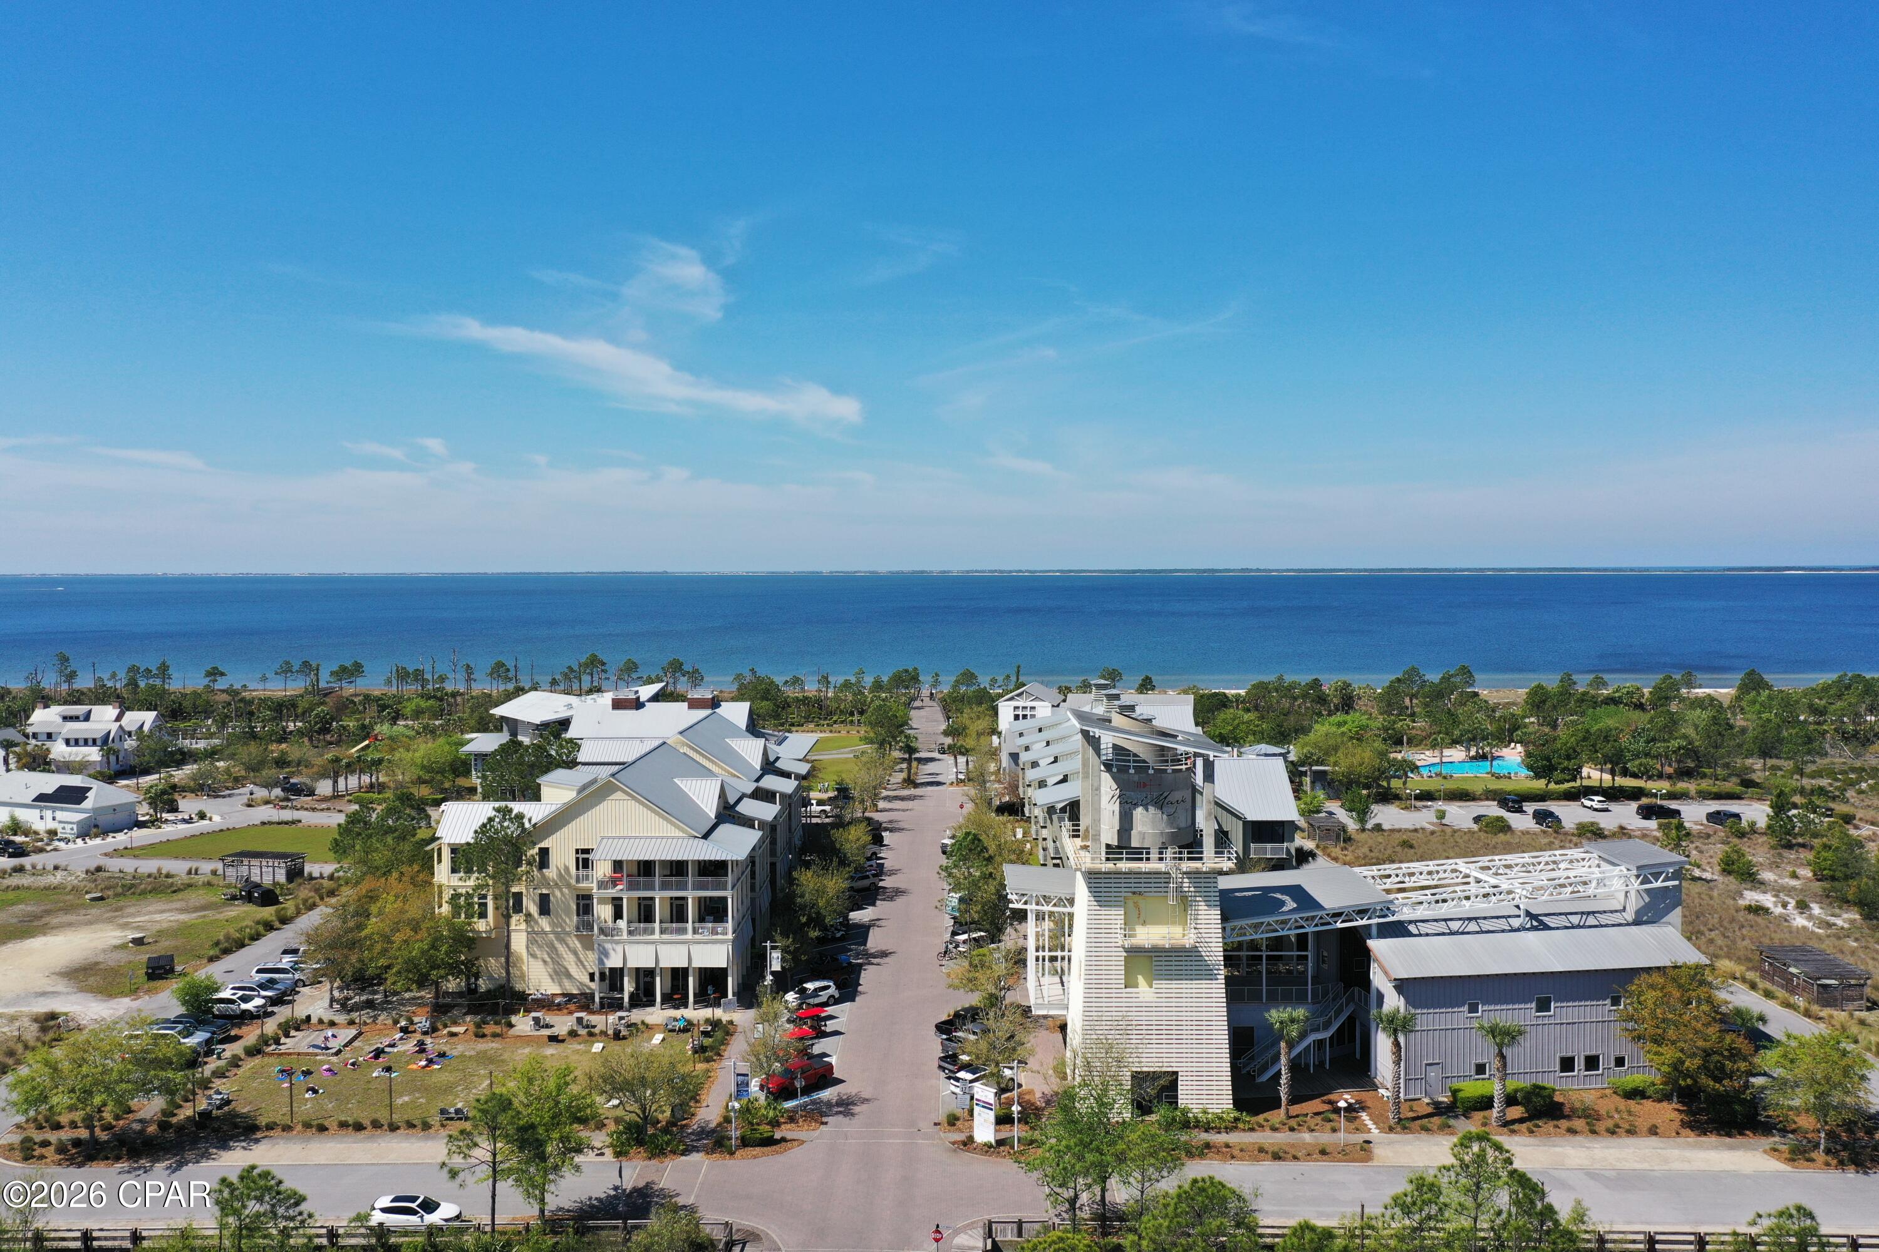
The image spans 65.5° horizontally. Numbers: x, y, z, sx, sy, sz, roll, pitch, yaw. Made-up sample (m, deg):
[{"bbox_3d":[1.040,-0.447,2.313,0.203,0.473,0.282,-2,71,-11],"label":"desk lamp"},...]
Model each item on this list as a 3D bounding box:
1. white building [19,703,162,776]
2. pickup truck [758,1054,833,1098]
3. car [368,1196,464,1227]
[{"bbox_3d":[-150.528,19.353,257.783,18.500,10.800,21.500,0,2,1],"label":"white building"},{"bbox_3d":[-9.800,31.110,100.829,5.400,1.820,1.900,-2,3,-41],"label":"pickup truck"},{"bbox_3d":[-27.200,30.590,75.990,4.600,1.660,1.870,0,2,1],"label":"car"}]

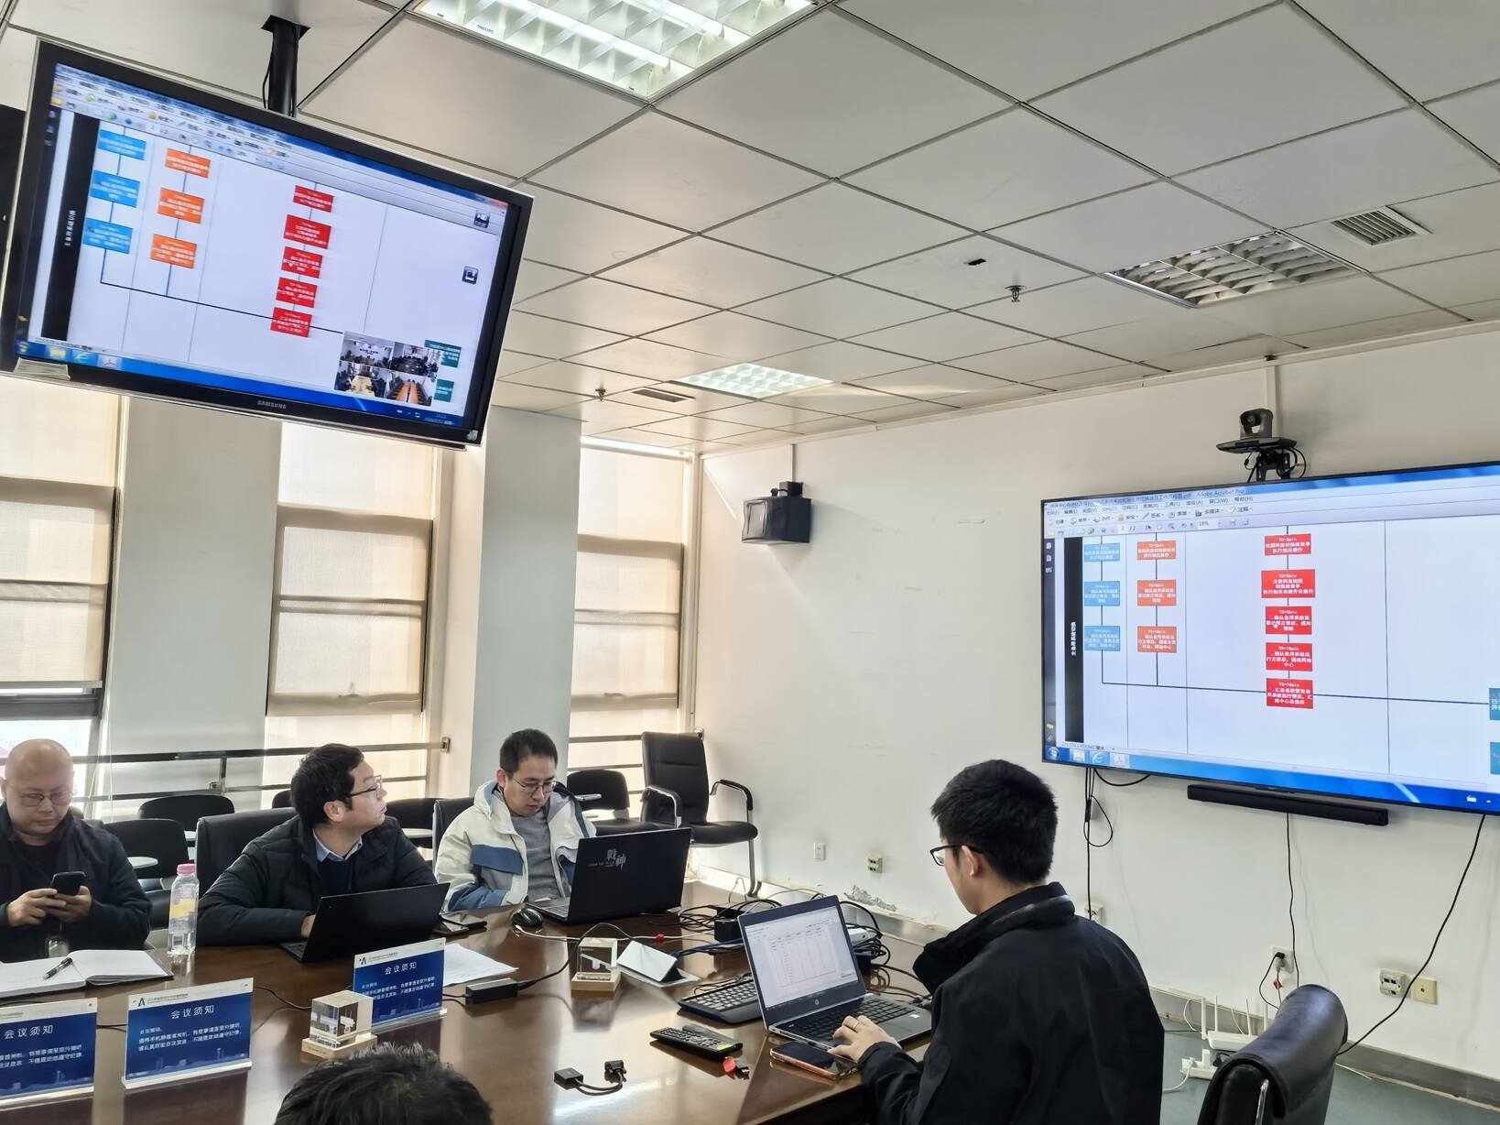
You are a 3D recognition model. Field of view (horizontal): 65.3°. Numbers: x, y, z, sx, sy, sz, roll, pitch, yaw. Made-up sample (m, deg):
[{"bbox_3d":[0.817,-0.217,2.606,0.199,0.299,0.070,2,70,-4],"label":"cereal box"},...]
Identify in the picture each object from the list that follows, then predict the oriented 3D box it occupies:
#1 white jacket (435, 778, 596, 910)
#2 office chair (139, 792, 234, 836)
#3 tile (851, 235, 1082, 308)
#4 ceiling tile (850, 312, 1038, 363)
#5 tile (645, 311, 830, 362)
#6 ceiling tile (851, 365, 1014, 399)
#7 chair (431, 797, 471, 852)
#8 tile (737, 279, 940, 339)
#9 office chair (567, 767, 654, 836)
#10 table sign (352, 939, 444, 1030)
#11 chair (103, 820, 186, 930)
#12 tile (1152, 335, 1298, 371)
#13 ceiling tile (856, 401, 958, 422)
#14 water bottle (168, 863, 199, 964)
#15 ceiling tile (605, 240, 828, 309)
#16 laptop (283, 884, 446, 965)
[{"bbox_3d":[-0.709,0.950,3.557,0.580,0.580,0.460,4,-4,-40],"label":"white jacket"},{"bbox_3d":[-2.550,1.501,5.376,0.530,0.790,0.580,4,-4,-40],"label":"office chair"},{"bbox_3d":[0.720,-0.966,3.903,0.595,0.020,0.595,4,-4,-40],"label":"tile"},{"bbox_3d":[0.792,-0.913,4.744,0.600,0.020,0.600,4,-4,-40],"label":"ceiling tile"},{"bbox_3d":[-0.053,-0.932,4.816,0.600,0.020,0.600,4,-4,-40],"label":"tile"},{"bbox_3d":[0.863,-0.864,5.588,0.595,0.020,0.595,4,-4,-40],"label":"ceiling tile"},{"bbox_3d":[-0.758,1.352,4.073,0.630,1.000,0.580,-2,-4,42],"label":"chair"},{"bbox_3d":[0.333,-0.948,4.355,0.600,0.020,0.600,4,-4,-40],"label":"tile"},{"bbox_3d":[-0.733,1.555,6.478,0.560,0.790,0.560,4,-4,-40],"label":"office chair"},{"bbox_3d":[-0.728,0.882,2.442,0.208,0.155,0.060,5,-5,-43],"label":"table sign"},{"bbox_3d":[-2.453,1.463,4.673,0.530,0.790,0.580,4,-4,-40],"label":"chair"},{"bbox_3d":[1.953,-0.874,4.893,0.260,0.024,0.590,4,-4,-40],"label":"tile"},{"bbox_3d":[0.811,-0.822,6.327,0.276,0.020,0.600,4,-4,-40],"label":"ceiling tile"},{"bbox_3d":[-1.360,0.831,2.812,0.066,0.201,0.066,4,-4,-40],"label":"water bottle"},{"bbox_3d":[-0.126,-0.982,3.969,0.600,0.020,0.600,4,-4,-40],"label":"ceiling tile"},{"bbox_3d":[-1.018,0.897,3.046,0.332,0.200,0.330,4,-4,-41],"label":"laptop"}]

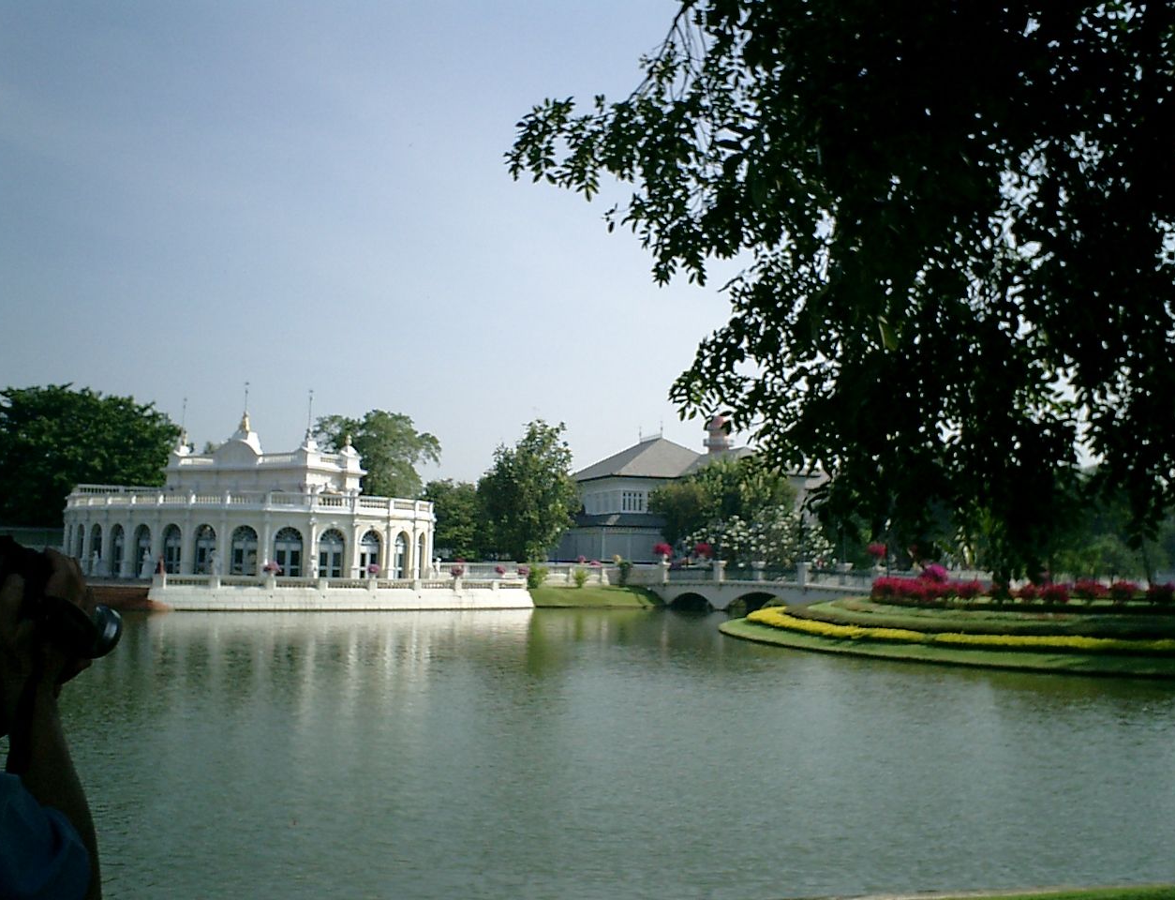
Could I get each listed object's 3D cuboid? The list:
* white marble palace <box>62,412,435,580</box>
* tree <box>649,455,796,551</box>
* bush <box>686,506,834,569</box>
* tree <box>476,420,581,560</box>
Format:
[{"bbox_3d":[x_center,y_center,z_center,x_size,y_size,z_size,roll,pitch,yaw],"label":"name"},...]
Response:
[{"bbox_3d":[-24.463,3.088,91.987,26.500,11.800,16.000,0,-5,18],"label":"white marble palace"},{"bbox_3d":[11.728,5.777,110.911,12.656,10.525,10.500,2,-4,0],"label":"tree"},{"bbox_3d":[13.891,7.569,103.755,12.010,5.960,6.000,2,-4,0],"label":"bush"},{"bbox_3d":[-4.941,4.003,108.005,8.525,12.713,8.300,2,-4,0],"label":"tree"}]

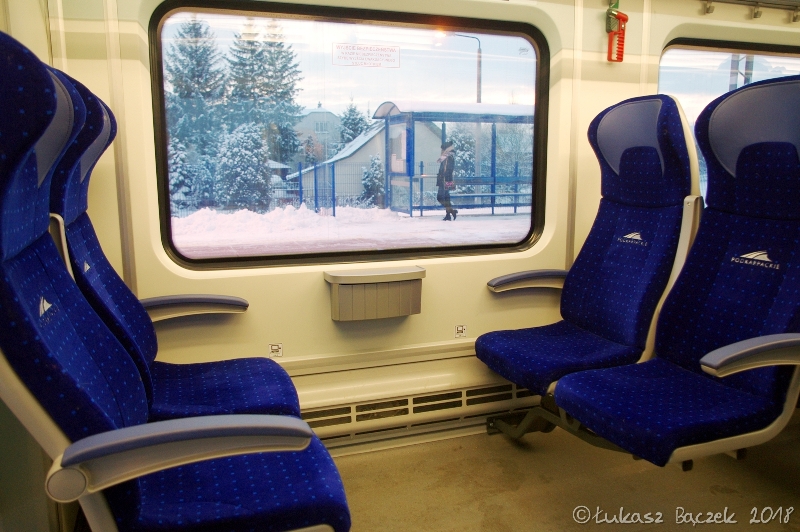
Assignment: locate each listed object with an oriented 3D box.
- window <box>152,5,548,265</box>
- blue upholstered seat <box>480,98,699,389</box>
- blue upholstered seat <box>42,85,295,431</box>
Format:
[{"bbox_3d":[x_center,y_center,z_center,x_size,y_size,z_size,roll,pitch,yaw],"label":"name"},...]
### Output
[{"bbox_3d":[-0.098,-0.438,2.054,1.377,0.848,0.081,-4,10,-19],"label":"window"},{"bbox_3d":[0.618,-0.114,2.038,0.611,0.938,0.477,-4,10,-19],"label":"blue upholstered seat"},{"bbox_3d":[-0.623,-0.037,1.615,0.611,0.938,0.477,-4,10,-19],"label":"blue upholstered seat"}]

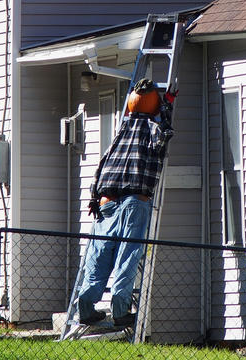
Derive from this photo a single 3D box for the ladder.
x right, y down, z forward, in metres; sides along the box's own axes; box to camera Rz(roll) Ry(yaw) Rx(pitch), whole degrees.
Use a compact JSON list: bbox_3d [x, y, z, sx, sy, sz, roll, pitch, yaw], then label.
[{"bbox_3d":[0.051,-0.013,35.300,0.740,3.000,0.170,-1,-23,30],"label":"ladder"}]

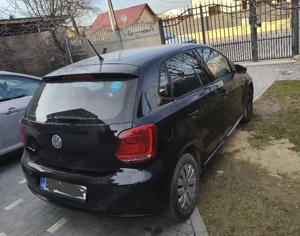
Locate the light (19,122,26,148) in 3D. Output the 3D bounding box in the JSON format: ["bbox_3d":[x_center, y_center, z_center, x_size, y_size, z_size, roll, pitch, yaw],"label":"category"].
[{"bbox_3d":[-1.200,0.147,2.557,0.300,0.250,0.210,2,20,32],"label":"light"}]

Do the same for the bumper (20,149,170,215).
[{"bbox_3d":[-0.615,0.529,2.288,1.630,0.470,0.410,2,20,32],"label":"bumper"}]

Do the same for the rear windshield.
[{"bbox_3d":[-0.649,-0.127,2.196,1.270,0.438,0.128,2,-17,32],"label":"rear windshield"}]

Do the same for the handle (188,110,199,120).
[{"bbox_3d":[0.401,-0.031,2.354,0.055,0.050,0.190,2,20,32],"label":"handle"}]

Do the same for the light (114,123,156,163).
[{"bbox_3d":[-0.097,0.186,1.869,0.300,0.250,0.210,2,20,32],"label":"light"}]

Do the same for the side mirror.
[{"bbox_3d":[1.228,-0.654,3.561,0.180,0.135,0.120,2,20,32],"label":"side mirror"}]

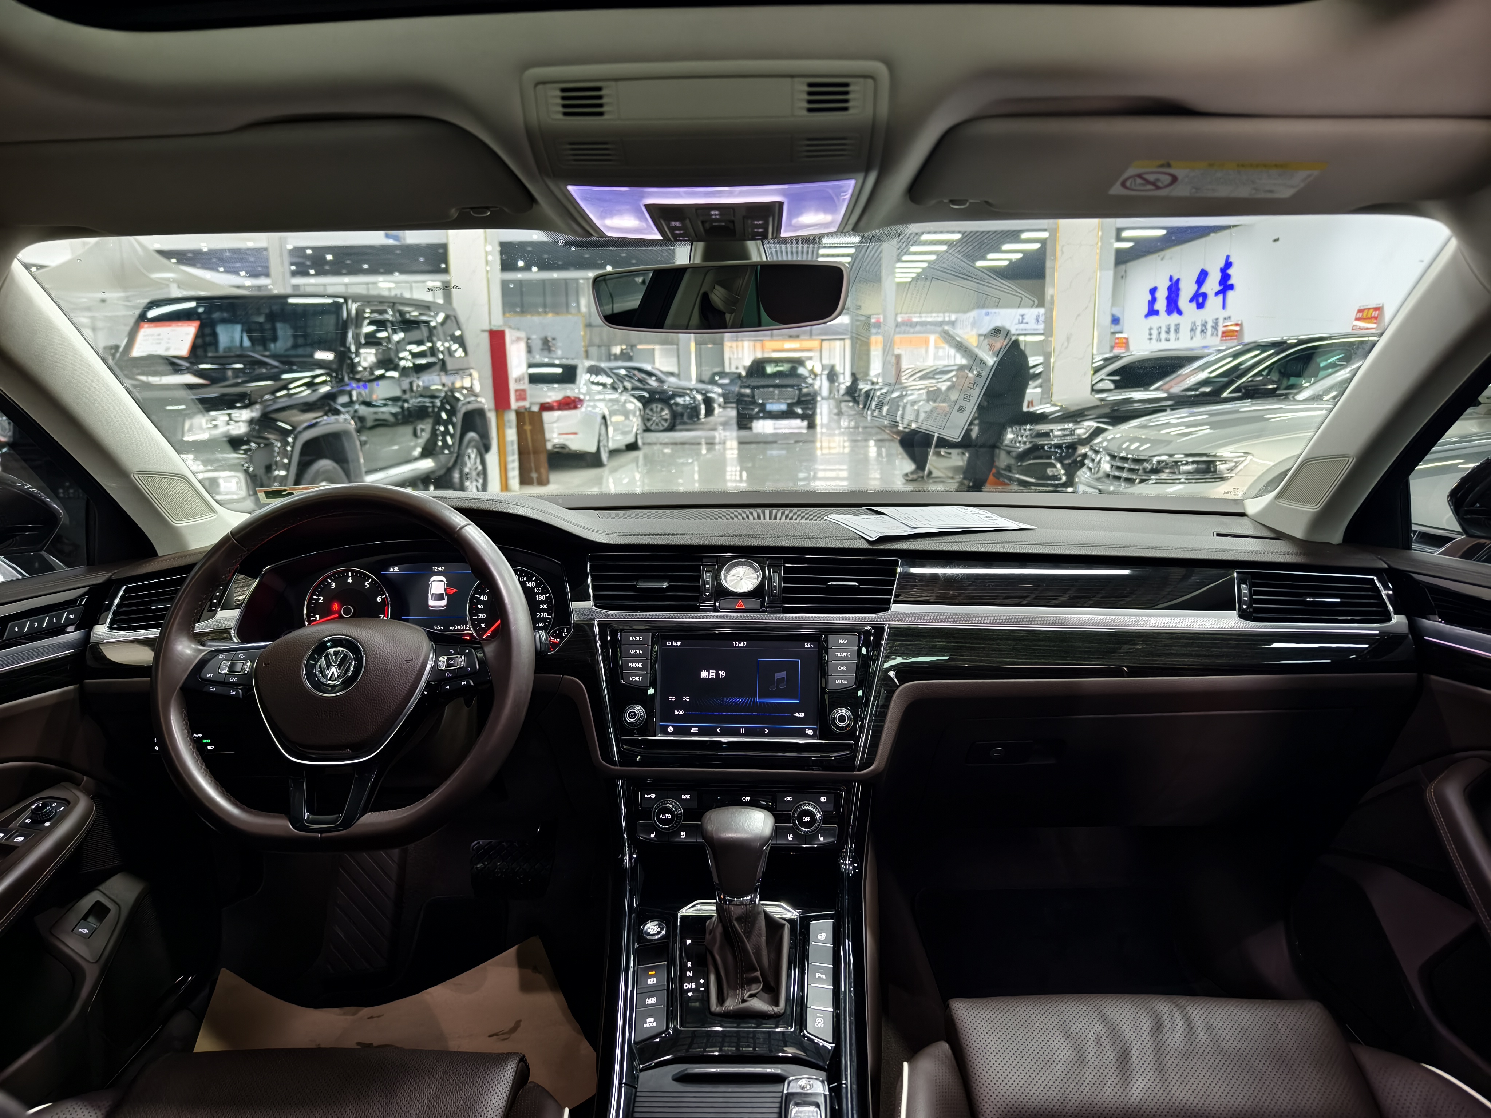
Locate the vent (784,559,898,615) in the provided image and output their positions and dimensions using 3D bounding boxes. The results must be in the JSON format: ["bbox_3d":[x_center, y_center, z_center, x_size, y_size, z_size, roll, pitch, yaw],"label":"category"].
[{"bbox_3d":[0.107,0.029,1.110,0.130,0.062,0.040,0,-2,4],"label":"vent"}]

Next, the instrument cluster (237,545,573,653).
[{"bbox_3d":[-0.379,0.043,1.105,0.357,0.120,0.070,0,-7,-3],"label":"instrument cluster"}]

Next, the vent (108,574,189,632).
[{"bbox_3d":[-0.611,0.045,1.055,0.120,0.060,0.040,0,-2,-18],"label":"vent"}]

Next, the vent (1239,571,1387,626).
[{"bbox_3d":[0.620,0.042,1.080,0.158,0.058,0.040,0,-2,9],"label":"vent"}]

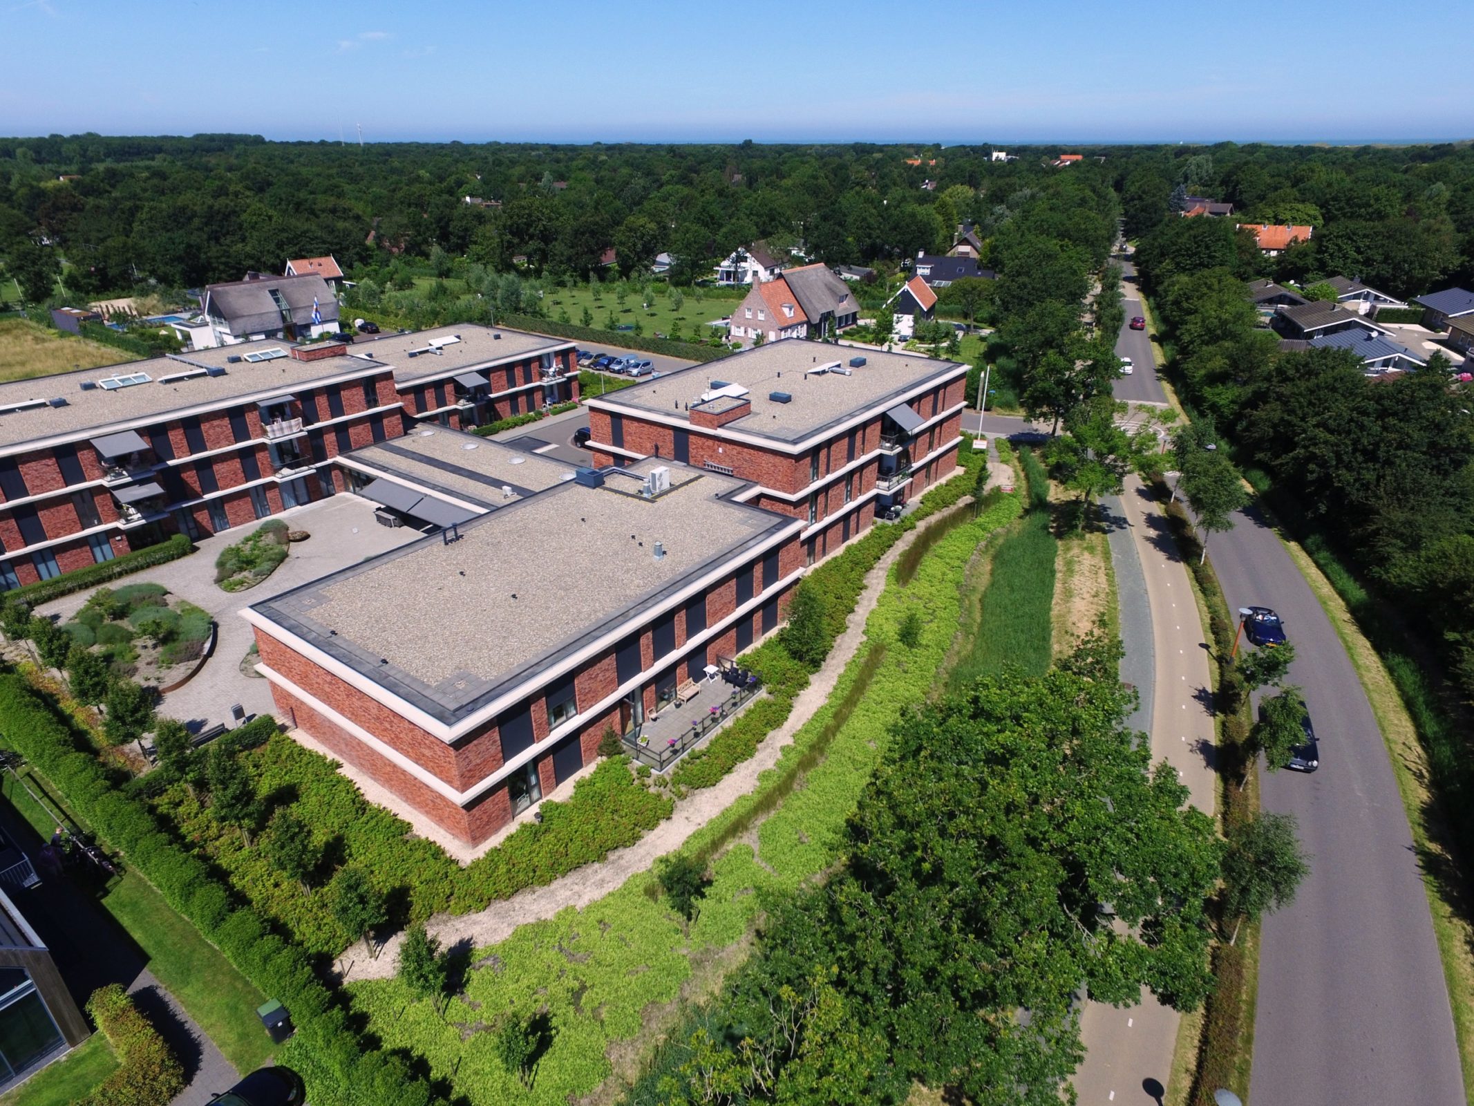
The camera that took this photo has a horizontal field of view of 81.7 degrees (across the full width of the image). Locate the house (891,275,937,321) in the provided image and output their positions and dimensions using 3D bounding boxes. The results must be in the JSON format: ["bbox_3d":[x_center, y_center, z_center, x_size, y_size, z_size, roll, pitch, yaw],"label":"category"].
[{"bbox_3d":[27.728,-39.538,135.355,6.560,7.200,11.220,10,28,19],"label":"house"}]

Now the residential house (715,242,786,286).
[{"bbox_3d":[3.015,-60.145,175.805,10.200,7.000,11.500,13,29,24],"label":"residential house"}]

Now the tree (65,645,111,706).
[{"bbox_3d":[-30.842,6.479,40.902,2.000,4.550,2.000,0,26,0],"label":"tree"}]

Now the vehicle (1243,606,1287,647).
[{"bbox_3d":[30.941,3.963,50.052,1.800,1.360,4.450,9,27,18],"label":"vehicle"}]

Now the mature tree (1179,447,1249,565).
[{"bbox_3d":[31.693,-2.850,56.620,4.100,7.900,4.100,0,26,0],"label":"mature tree"}]

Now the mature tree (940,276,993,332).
[{"bbox_3d":[36.100,-38.542,132.516,8.200,7.900,8.200,0,26,0],"label":"mature tree"}]

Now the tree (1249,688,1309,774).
[{"bbox_3d":[22.879,8.150,36.389,2.300,5.700,2.300,0,26,0],"label":"tree"}]

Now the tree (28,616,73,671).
[{"bbox_3d":[-34.957,5.227,43.755,2.050,4.300,2.050,0,26,0],"label":"tree"}]

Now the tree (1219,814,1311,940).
[{"bbox_3d":[18.750,12.043,30.740,2.700,6.200,2.700,0,26,0],"label":"tree"}]

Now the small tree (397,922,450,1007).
[{"bbox_3d":[-10.383,14.103,28.597,1.570,4.290,1.570,0,26,0],"label":"small tree"}]

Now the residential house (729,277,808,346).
[{"bbox_3d":[4.988,-36.072,126.952,8.500,8.900,8.400,16,30,29],"label":"residential house"}]

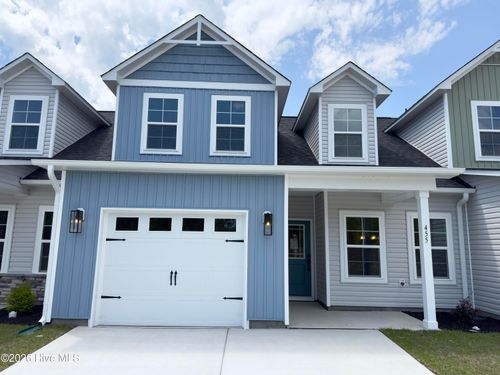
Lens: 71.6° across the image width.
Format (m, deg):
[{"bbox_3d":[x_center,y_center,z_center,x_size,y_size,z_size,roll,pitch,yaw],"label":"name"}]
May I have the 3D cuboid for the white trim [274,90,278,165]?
[{"bbox_3d":[0.726,-1.628,9.509,0.077,2.102,0.080,1,-9,-2],"label":"white trim"}]

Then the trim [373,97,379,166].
[{"bbox_3d":[3.507,-1.578,9.654,0.069,1.972,0.080,1,-9,-2],"label":"trim"}]

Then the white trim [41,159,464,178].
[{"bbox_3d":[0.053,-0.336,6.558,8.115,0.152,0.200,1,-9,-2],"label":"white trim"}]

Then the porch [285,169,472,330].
[{"bbox_3d":[2.417,1.298,7.508,3.510,3.020,2.350,1,-9,-2],"label":"porch"}]

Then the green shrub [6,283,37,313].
[{"bbox_3d":[-4.978,2.387,7.554,0.540,0.595,0.560,1,-9,-2],"label":"green shrub"}]

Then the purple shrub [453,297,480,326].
[{"bbox_3d":[4.672,2.614,7.490,0.540,0.480,0.520,1,-9,-2],"label":"purple shrub"}]

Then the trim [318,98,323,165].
[{"bbox_3d":[1.947,-1.572,9.596,0.073,1.922,0.080,1,-9,-2],"label":"trim"}]

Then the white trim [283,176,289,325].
[{"bbox_3d":[0.707,1.168,6.711,0.071,2.859,0.080,1,-9,-2],"label":"white trim"}]

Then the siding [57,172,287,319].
[{"bbox_3d":[-1.466,1.086,6.654,4.286,2.764,0.140,1,-9,-2],"label":"siding"}]

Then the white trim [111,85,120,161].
[{"bbox_3d":[-3.586,-1.730,9.365,0.073,2.093,0.080,1,-9,-2],"label":"white trim"}]

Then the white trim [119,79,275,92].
[{"bbox_3d":[-1.417,-2.819,9.553,4.250,0.191,0.050,1,-9,-2],"label":"white trim"}]

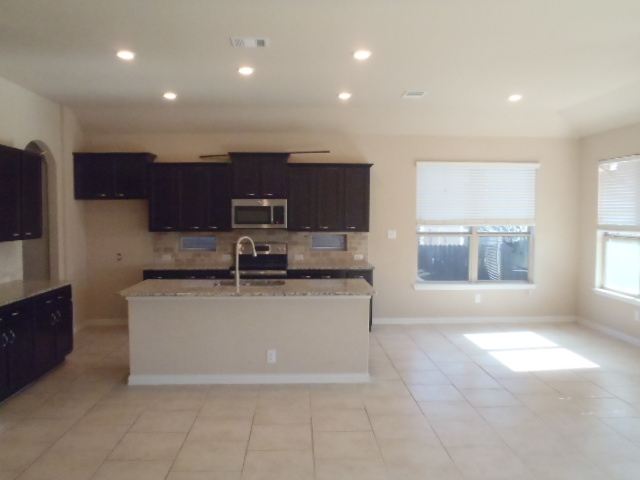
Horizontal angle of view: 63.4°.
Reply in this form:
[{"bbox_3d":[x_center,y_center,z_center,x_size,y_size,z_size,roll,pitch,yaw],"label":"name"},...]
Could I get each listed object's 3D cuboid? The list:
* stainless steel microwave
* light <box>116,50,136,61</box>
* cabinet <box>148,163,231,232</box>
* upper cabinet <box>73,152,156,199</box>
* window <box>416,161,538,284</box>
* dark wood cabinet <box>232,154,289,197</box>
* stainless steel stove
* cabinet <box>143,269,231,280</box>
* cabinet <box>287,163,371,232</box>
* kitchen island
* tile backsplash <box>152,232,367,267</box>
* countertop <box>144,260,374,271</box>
[{"bbox_3d":[-0.833,-0.368,7.316,0.756,0.398,0.415,0,3,-2],"label":"stainless steel microwave"},{"bbox_3d":[-1.725,-1.635,4.593,0.180,0.030,0.180,0,3,-2],"label":"light"},{"bbox_3d":[-1.786,-0.590,7.272,1.123,0.946,0.345,0,3,-2],"label":"cabinet"},{"bbox_3d":[-2.826,-0.867,7.195,0.980,0.617,0.440,0,3,-2],"label":"upper cabinet"},{"bbox_3d":[2.315,-0.243,7.670,1.790,1.819,0.110,0,3,-2],"label":"window"},{"bbox_3d":[-0.834,-0.885,7.284,0.801,0.633,0.365,0,3,-2],"label":"dark wood cabinet"},{"bbox_3d":[-0.809,0.664,7.196,0.734,1.213,0.665,0,3,-2],"label":"stainless steel stove"},{"bbox_3d":[-1.781,0.829,7.234,1.145,0.885,0.630,0,3,-2],"label":"cabinet"},{"bbox_3d":[0.119,-0.593,7.347,1.156,0.949,0.345,0,3,-2],"label":"cabinet"},{"bbox_3d":[-0.706,0.919,5.438,2.447,0.900,1.010,0,3,-2],"label":"kitchen island"},{"bbox_3d":[-0.847,0.111,7.509,3.119,0.465,0.030,0,3,-2],"label":"tile backsplash"},{"bbox_3d":[-0.809,0.359,7.210,3.058,0.040,0.645,0,3,-2],"label":"countertop"}]

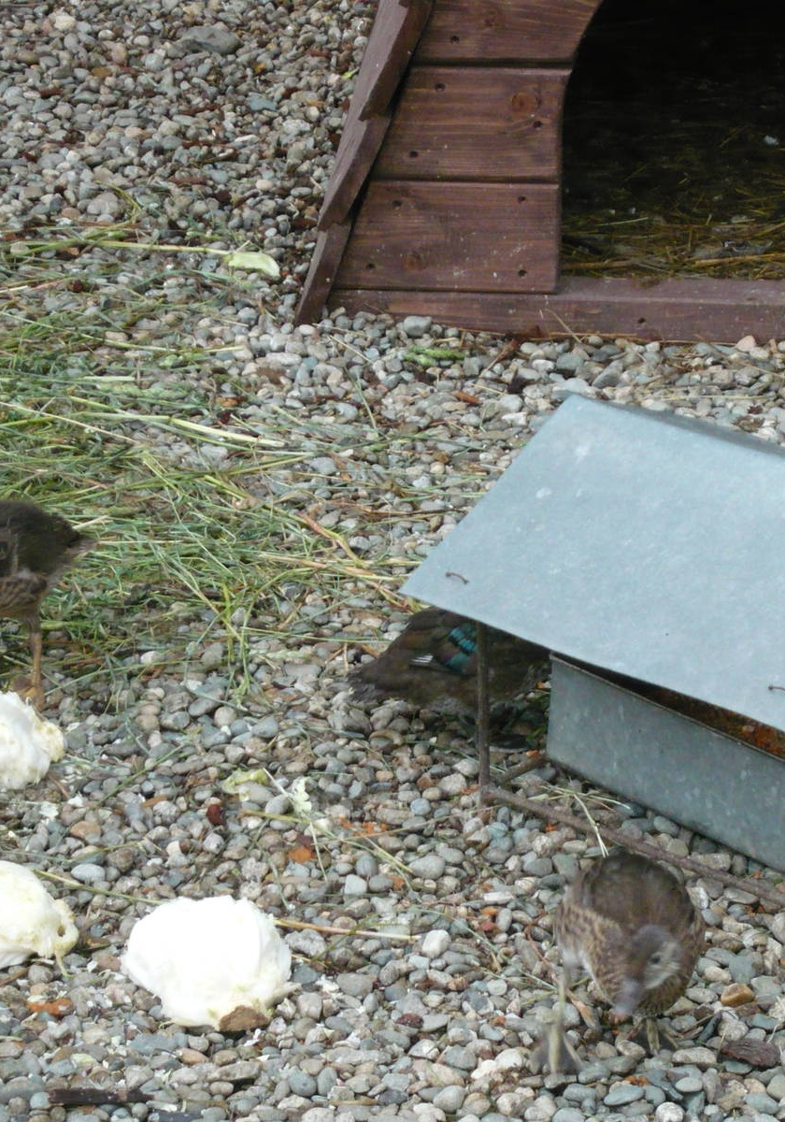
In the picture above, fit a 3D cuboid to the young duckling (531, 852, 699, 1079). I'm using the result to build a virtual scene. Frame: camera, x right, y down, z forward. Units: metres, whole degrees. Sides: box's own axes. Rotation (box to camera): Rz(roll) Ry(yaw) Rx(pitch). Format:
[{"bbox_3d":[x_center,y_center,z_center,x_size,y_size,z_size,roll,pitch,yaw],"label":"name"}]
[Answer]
[{"bbox_3d":[0.168,0.278,3.258,0.120,0.160,0.215,-4,23,-3],"label":"young duckling"}]

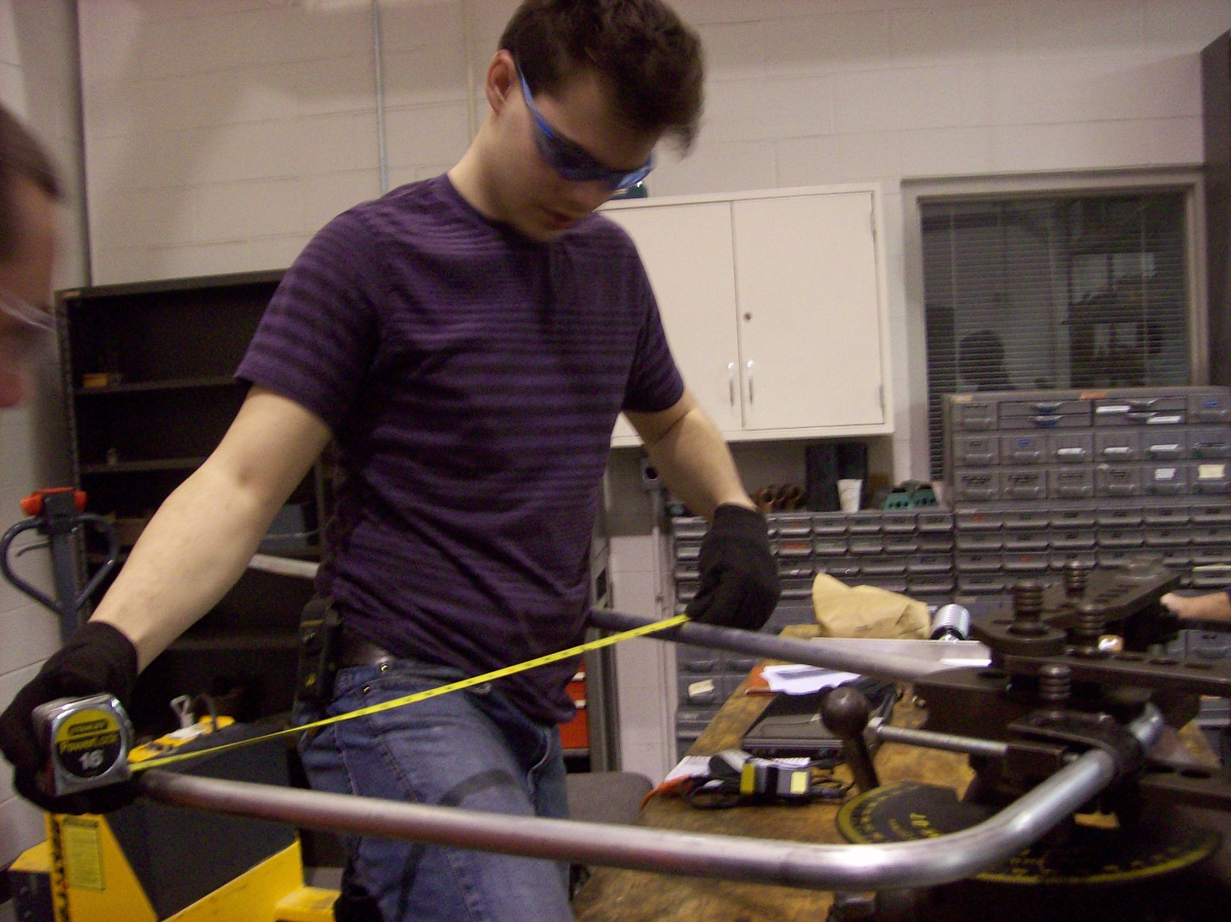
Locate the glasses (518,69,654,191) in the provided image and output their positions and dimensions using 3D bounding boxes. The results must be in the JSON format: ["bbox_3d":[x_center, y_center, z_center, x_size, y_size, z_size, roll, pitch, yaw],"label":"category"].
[{"bbox_3d":[-0.029,-0.350,1.363,0.145,0.155,0.050,2,-44,-39],"label":"glasses"}]

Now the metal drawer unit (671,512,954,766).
[{"bbox_3d":[0.650,0.610,4.117,0.867,0.916,0.320,-3,4,7],"label":"metal drawer unit"}]

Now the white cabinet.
[{"bbox_3d":[0.396,-0.458,4.086,0.914,0.763,0.320,-3,4,7],"label":"white cabinet"}]

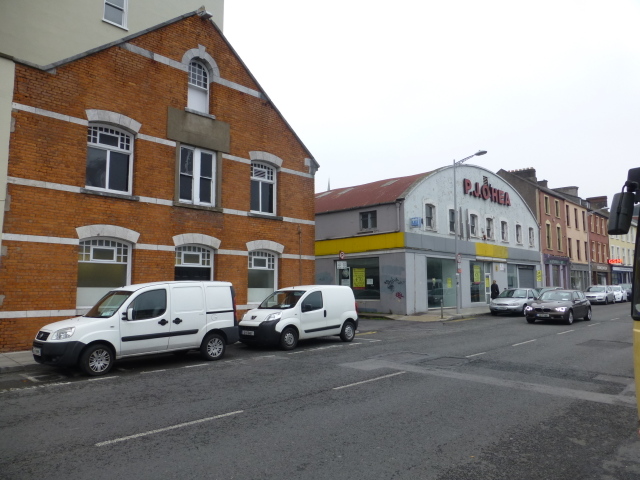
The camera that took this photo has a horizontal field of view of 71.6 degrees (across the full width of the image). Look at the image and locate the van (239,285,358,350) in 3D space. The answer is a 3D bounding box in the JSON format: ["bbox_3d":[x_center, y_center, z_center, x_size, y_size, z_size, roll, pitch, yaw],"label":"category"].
[{"bbox_3d":[-0.659,2.248,13.332,1.710,1.720,3.860,-6,-9,42],"label":"van"}]

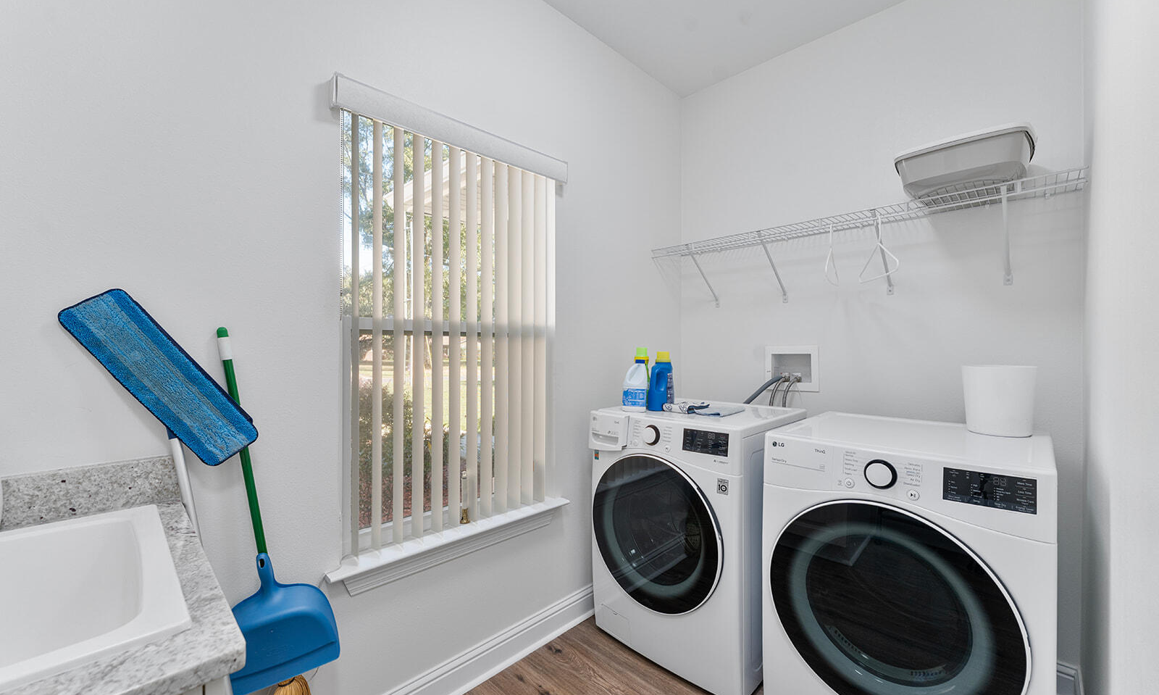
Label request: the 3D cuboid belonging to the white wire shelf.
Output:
[{"bbox_3d":[1.095,-0.394,2.070,1.630,0.320,0.305,0,0,45],"label":"white wire shelf"}]

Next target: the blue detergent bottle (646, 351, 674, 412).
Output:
[{"bbox_3d":[0.379,0.156,2.120,0.130,0.270,0.085,0,0,-39],"label":"blue detergent bottle"}]

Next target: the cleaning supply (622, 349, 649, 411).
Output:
[{"bbox_3d":[0.256,0.153,2.080,0.117,0.275,0.092,0,0,18],"label":"cleaning supply"}]

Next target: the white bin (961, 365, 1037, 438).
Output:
[{"bbox_3d":[1.433,0.177,1.542,0.188,0.228,0.188,0,0,44],"label":"white bin"}]

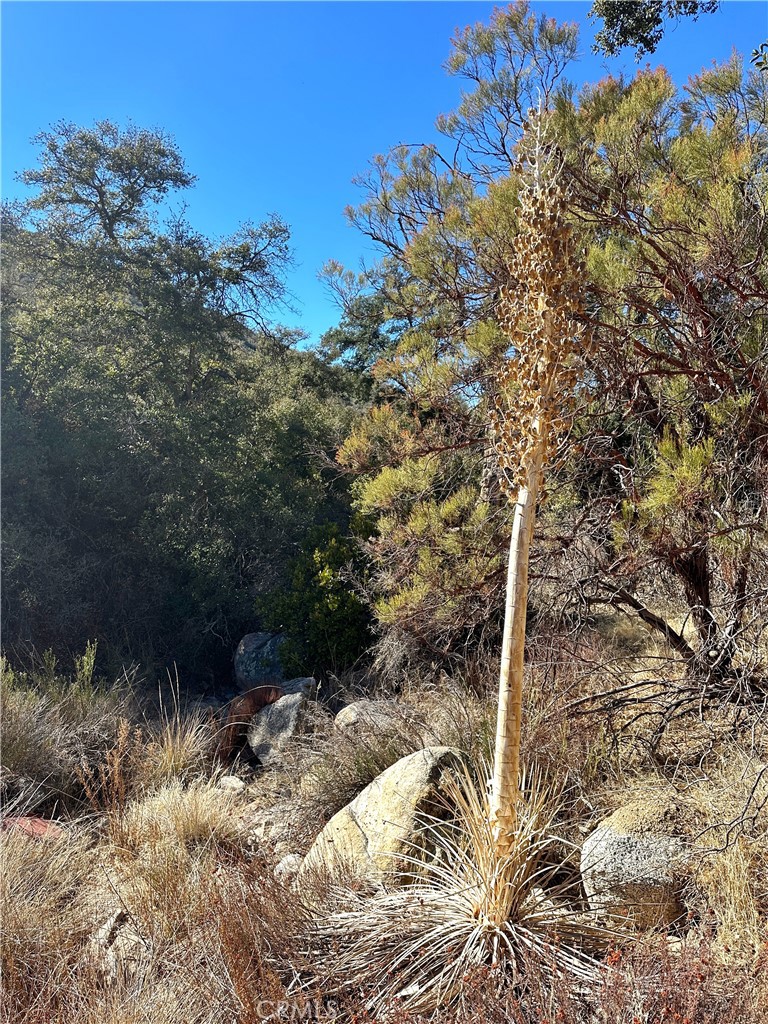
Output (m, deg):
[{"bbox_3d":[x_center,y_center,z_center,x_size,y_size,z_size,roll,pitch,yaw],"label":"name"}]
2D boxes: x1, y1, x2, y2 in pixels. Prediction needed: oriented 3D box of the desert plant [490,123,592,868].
[{"bbox_3d":[0.598,-0.107,2.750,0.375,2.860,0.360,3,0,0],"label":"desert plant"}]

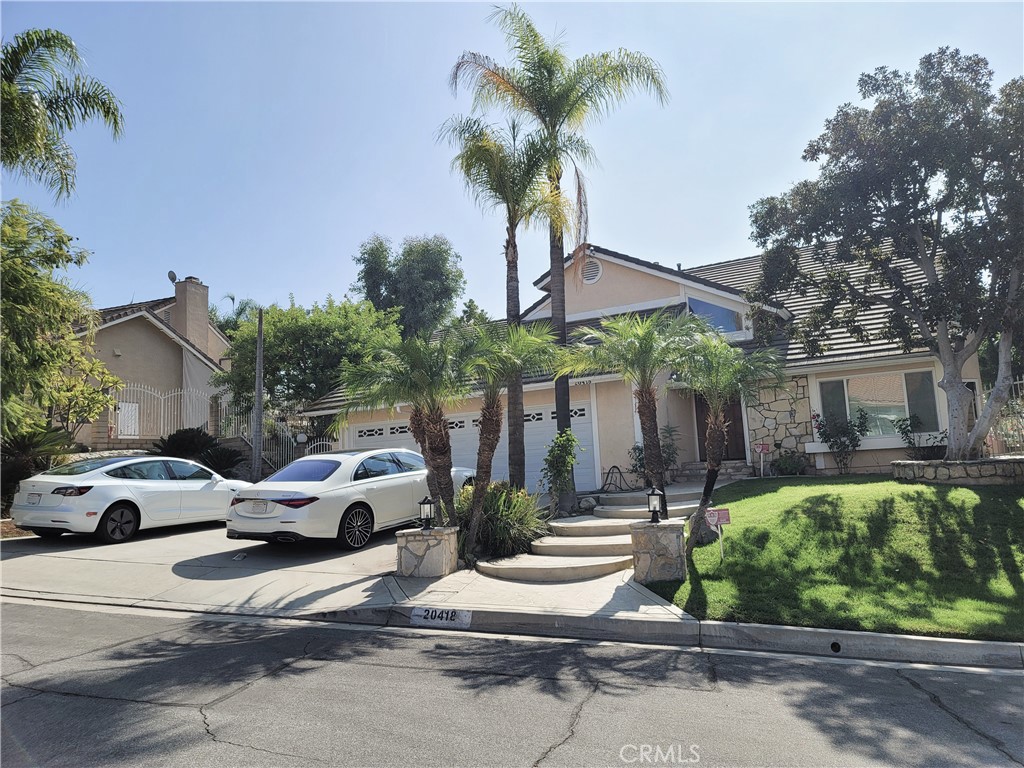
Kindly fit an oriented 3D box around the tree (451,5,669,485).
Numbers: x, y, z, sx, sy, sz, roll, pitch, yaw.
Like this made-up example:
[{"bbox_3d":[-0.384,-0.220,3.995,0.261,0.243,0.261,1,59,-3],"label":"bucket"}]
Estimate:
[{"bbox_3d":[1.035,-2.518,13.782,4.200,9.780,4.200,-4,-7,10],"label":"tree"}]

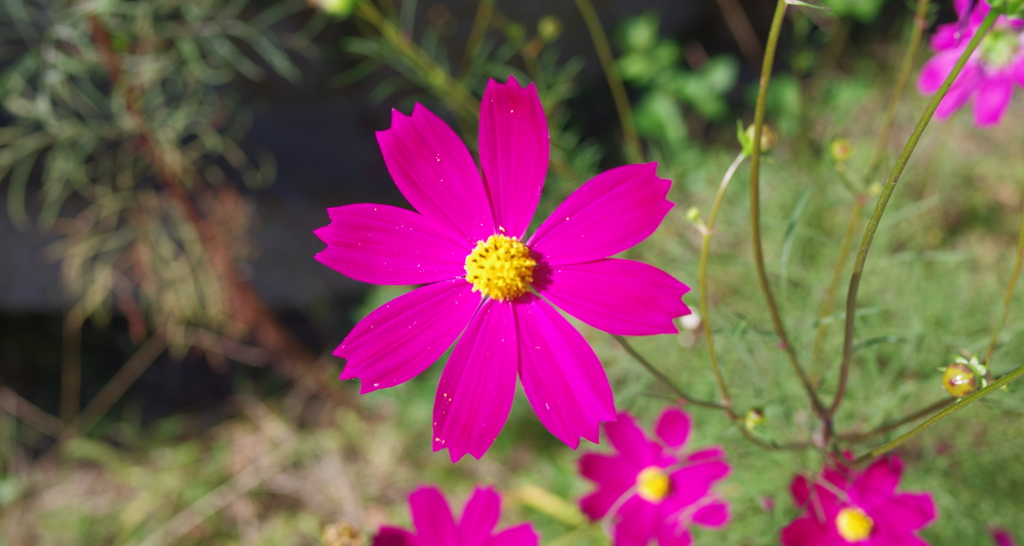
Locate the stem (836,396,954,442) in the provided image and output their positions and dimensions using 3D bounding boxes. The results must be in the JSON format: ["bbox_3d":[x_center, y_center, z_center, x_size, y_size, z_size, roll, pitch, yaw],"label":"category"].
[{"bbox_3d":[0.111,0.042,0.380,0.004,0.043,0.004,3,69,-40],"label":"stem"}]

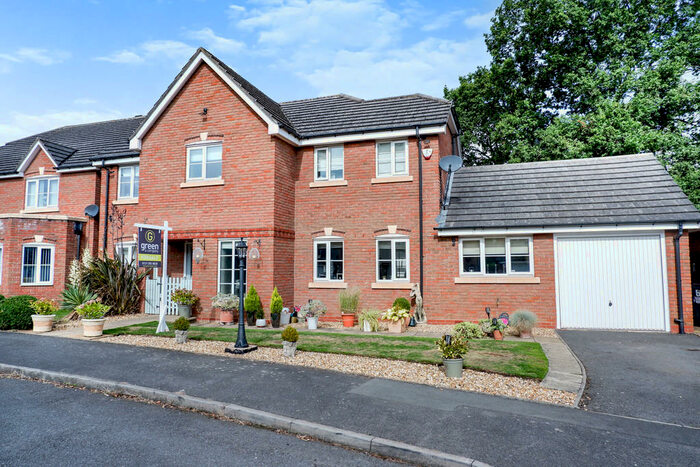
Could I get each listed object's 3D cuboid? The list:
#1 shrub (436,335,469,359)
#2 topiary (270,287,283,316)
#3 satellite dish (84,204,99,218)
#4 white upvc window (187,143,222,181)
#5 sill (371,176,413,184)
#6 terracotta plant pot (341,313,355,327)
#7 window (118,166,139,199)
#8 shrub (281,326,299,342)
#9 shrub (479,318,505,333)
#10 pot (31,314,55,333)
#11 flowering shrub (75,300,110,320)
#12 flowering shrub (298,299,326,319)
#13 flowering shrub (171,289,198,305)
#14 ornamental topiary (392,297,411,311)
[{"bbox_3d":[1.369,1.525,5.992,0.448,0.316,0.430,-2,-5,16],"label":"shrub"},{"bbox_3d":[-1.711,1.587,10.473,0.290,0.660,0.290,0,-5,0],"label":"topiary"},{"bbox_3d":[-8.785,-0.764,15.219,0.460,0.450,0.320,0,-4,-4],"label":"satellite dish"},{"bbox_3d":[-3.978,-1.930,12.206,1.137,0.998,0.100,-2,-5,16],"label":"white upvc window"},{"bbox_3d":[1.137,-1.397,11.844,1.110,0.140,0.160,-2,-5,17],"label":"sill"},{"bbox_3d":[-0.032,2.147,11.021,0.343,0.295,0.343,0,-4,0],"label":"terracotta plant pot"},{"bbox_3d":[-7.187,-1.696,14.794,1.148,1.138,0.100,-2,-5,16],"label":"window"},{"bbox_3d":[-0.971,1.625,7.212,0.270,0.260,0.270,0,-5,0],"label":"shrub"},{"bbox_3d":[2.860,1.840,8.944,0.500,0.300,0.420,-2,-5,17],"label":"shrub"},{"bbox_3d":[-6.586,1.942,9.617,0.430,0.340,0.430,0,-5,0],"label":"pot"},{"bbox_3d":[-5.142,1.534,8.967,0.590,0.390,0.560,-1,-5,16],"label":"flowering shrub"},{"bbox_3d":[-0.867,1.746,10.347,0.620,0.430,0.550,-2,-5,17],"label":"flowering shrub"},{"bbox_3d":[-4.388,1.705,11.916,0.660,0.430,0.600,-1,-5,16],"label":"flowering shrub"},{"bbox_3d":[1.223,1.705,10.517,0.400,0.370,0.400,-2,-5,17],"label":"ornamental topiary"}]

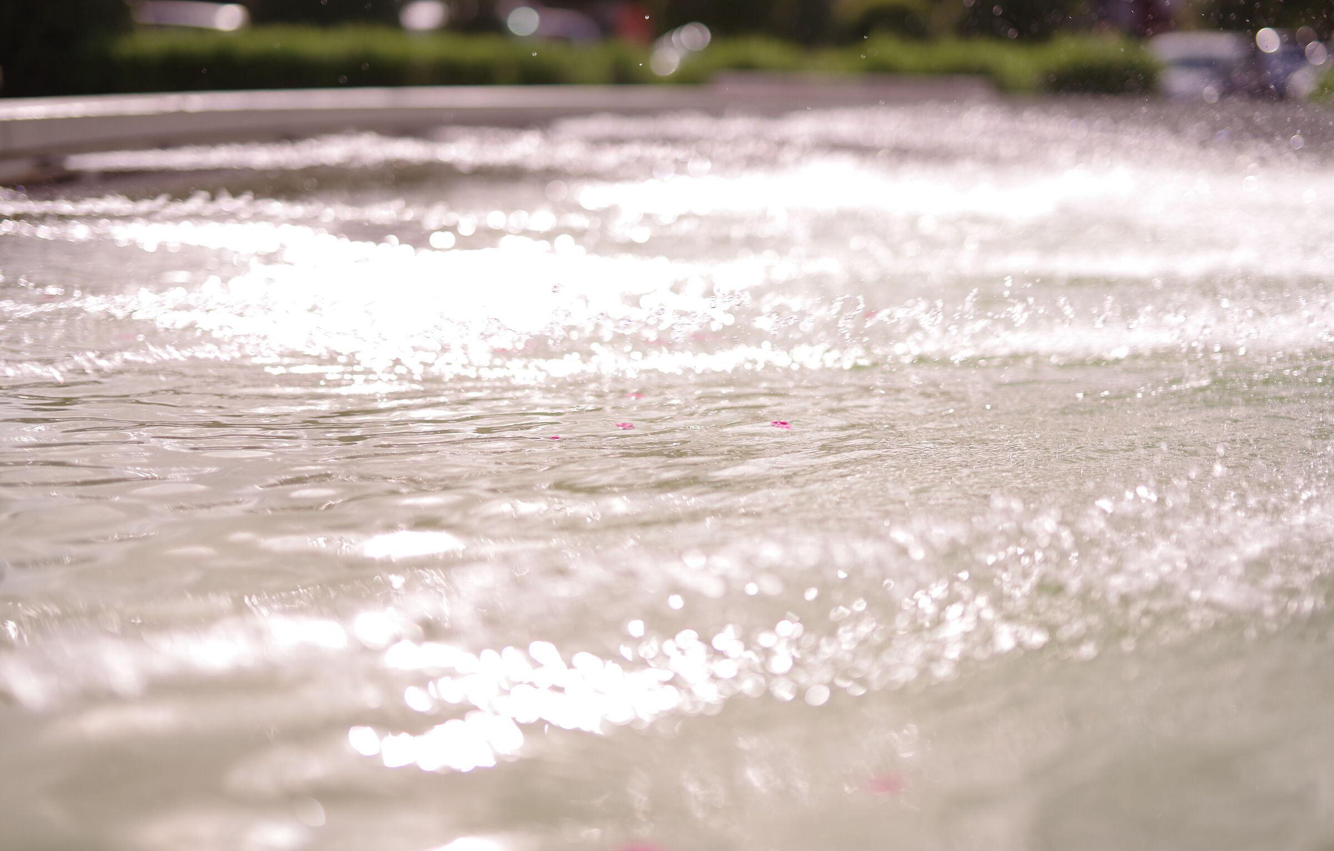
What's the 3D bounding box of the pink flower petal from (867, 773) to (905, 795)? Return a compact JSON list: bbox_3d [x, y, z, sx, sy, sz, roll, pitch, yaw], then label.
[{"bbox_3d":[0.124,0.203,1.051,0.021,0.006,0.020,1,11,0],"label":"pink flower petal"}]

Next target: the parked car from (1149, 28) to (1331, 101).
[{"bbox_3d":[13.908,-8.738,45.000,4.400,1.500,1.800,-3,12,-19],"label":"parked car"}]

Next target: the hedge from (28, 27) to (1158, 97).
[{"bbox_3d":[-0.764,-3.503,19.000,11.200,0.800,1.100,1,11,0],"label":"hedge"}]

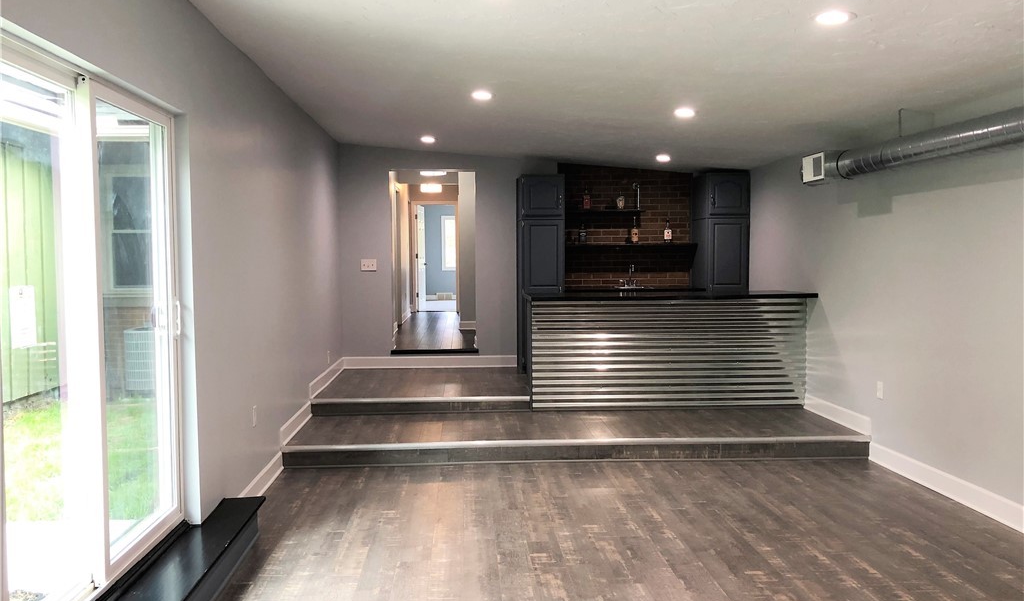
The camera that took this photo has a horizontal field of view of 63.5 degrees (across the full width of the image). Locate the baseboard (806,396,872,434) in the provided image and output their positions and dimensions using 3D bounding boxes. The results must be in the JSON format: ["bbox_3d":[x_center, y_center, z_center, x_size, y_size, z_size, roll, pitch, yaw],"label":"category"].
[{"bbox_3d":[2.604,0.914,6.705,0.018,0.127,1.147,0,3,-4],"label":"baseboard"}]

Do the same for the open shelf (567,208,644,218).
[{"bbox_3d":[0.946,-0.949,8.889,0.935,0.035,0.230,0,3,-4],"label":"open shelf"}]

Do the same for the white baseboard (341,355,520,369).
[{"bbox_3d":[-0.891,0.673,8.991,1.864,0.125,0.018,0,3,-4],"label":"white baseboard"}]

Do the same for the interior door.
[{"bbox_3d":[-1.781,-0.828,16.400,0.040,2.030,0.760,0,3,4],"label":"interior door"}]

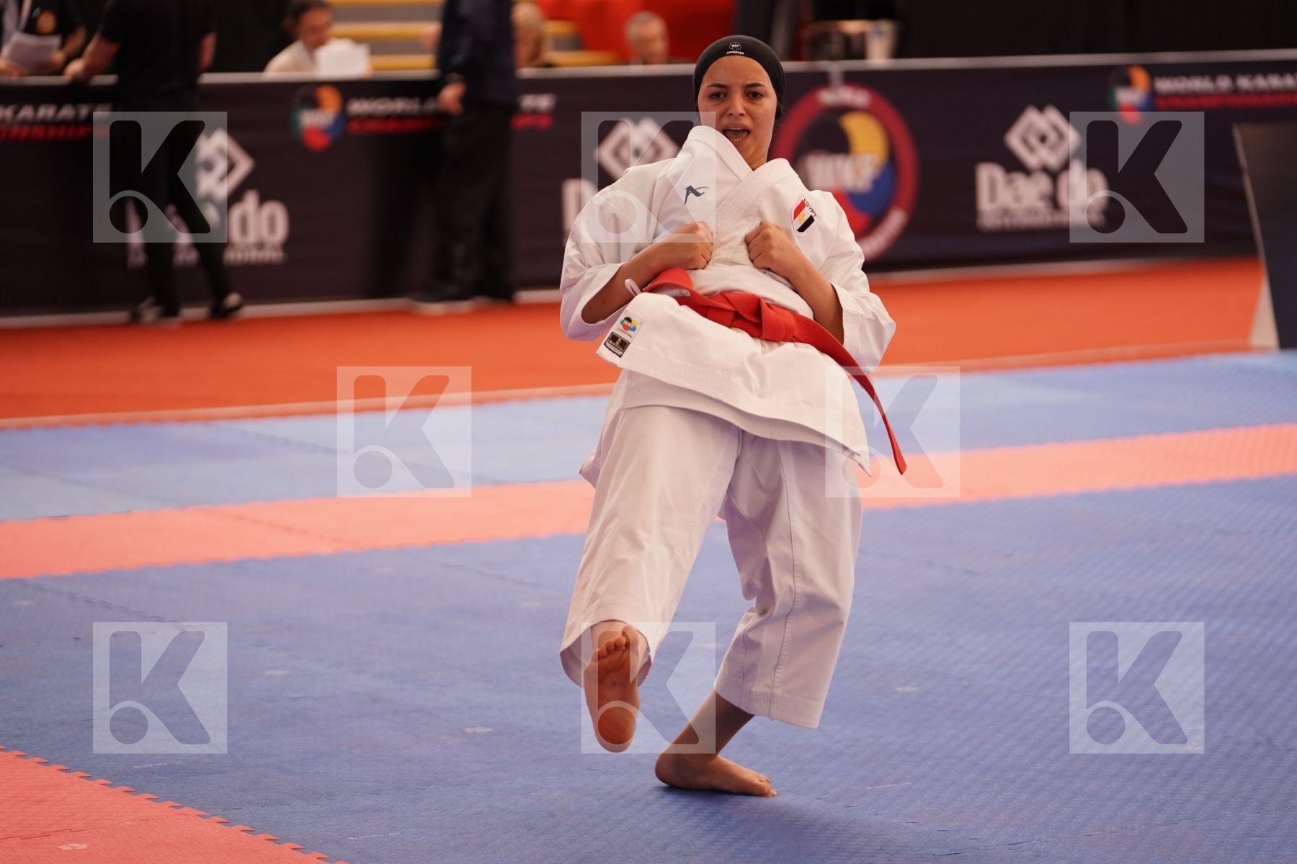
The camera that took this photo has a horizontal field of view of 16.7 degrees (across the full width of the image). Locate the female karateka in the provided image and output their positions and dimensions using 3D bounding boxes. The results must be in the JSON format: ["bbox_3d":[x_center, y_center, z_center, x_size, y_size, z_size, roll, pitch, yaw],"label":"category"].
[{"bbox_3d":[0.140,-0.015,7.680,0.630,1.330,0.920,0,6,-5],"label":"female karateka"}]

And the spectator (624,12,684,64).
[{"bbox_3d":[0.064,-1.383,21.215,0.550,1.240,0.750,-4,7,-33],"label":"spectator"}]

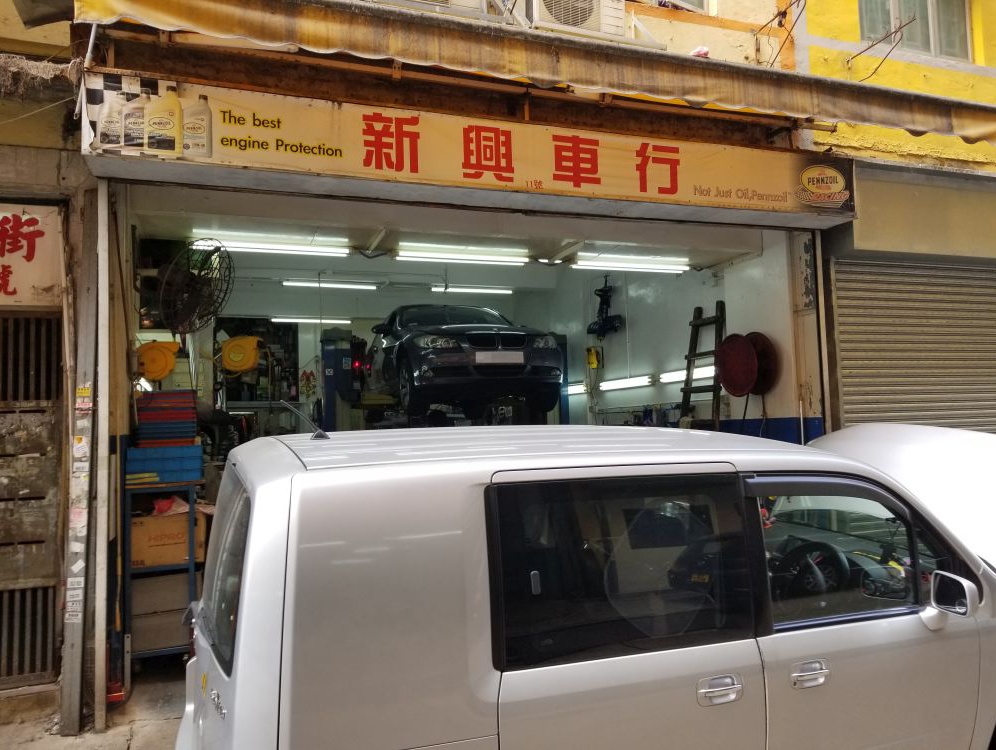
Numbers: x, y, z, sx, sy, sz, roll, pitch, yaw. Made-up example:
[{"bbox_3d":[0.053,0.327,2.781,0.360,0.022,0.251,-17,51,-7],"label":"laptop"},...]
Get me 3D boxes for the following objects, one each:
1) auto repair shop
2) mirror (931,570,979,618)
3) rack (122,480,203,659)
[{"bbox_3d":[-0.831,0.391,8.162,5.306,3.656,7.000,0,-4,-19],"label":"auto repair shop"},{"bbox_3d":[1.713,0.815,2.794,0.085,0.140,0.200,-1,-4,-5],"label":"mirror"},{"bbox_3d":[-2.379,1.418,5.395,0.476,1.270,0.500,0,-4,-19],"label":"rack"}]

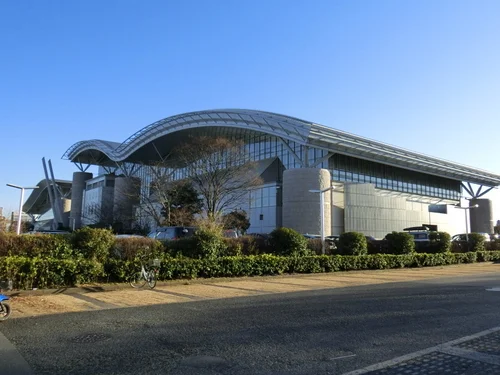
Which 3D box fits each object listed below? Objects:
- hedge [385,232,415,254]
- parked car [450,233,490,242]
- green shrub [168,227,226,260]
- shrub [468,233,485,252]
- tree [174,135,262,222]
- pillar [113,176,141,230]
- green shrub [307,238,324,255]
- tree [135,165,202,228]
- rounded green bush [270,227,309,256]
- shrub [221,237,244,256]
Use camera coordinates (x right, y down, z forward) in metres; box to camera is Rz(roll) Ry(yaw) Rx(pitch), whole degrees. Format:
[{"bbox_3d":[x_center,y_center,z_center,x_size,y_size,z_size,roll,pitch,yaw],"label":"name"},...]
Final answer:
[{"bbox_3d":[11.057,4.247,30.879,1.950,1.850,1.800,6,-10,-39],"label":"hedge"},{"bbox_3d":[26.845,6.319,51.000,1.750,1.600,4.500,7,-10,-39],"label":"parked car"},{"bbox_3d":[-2.966,3.201,22.800,2.000,2.150,2.700,7,-10,-38],"label":"green shrub"},{"bbox_3d":[21.115,5.107,38.879,1.700,1.850,1.600,6,-10,-39],"label":"shrub"},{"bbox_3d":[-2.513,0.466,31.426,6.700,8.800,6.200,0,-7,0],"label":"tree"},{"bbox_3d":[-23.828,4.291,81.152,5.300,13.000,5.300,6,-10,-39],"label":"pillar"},{"bbox_3d":[4.022,3.736,25.722,1.200,1.200,1.100,6,-10,-39],"label":"green shrub"},{"bbox_3d":[-7.588,1.885,39.000,6.000,8.200,6.200,7,-11,-39],"label":"tree"},{"bbox_3d":[2.565,3.636,27.200,2.400,2.200,2.600,0,-8,0],"label":"rounded green bush"},{"bbox_3d":[-1.073,3.648,24.300,1.300,1.600,1.350,7,-10,-38],"label":"shrub"}]

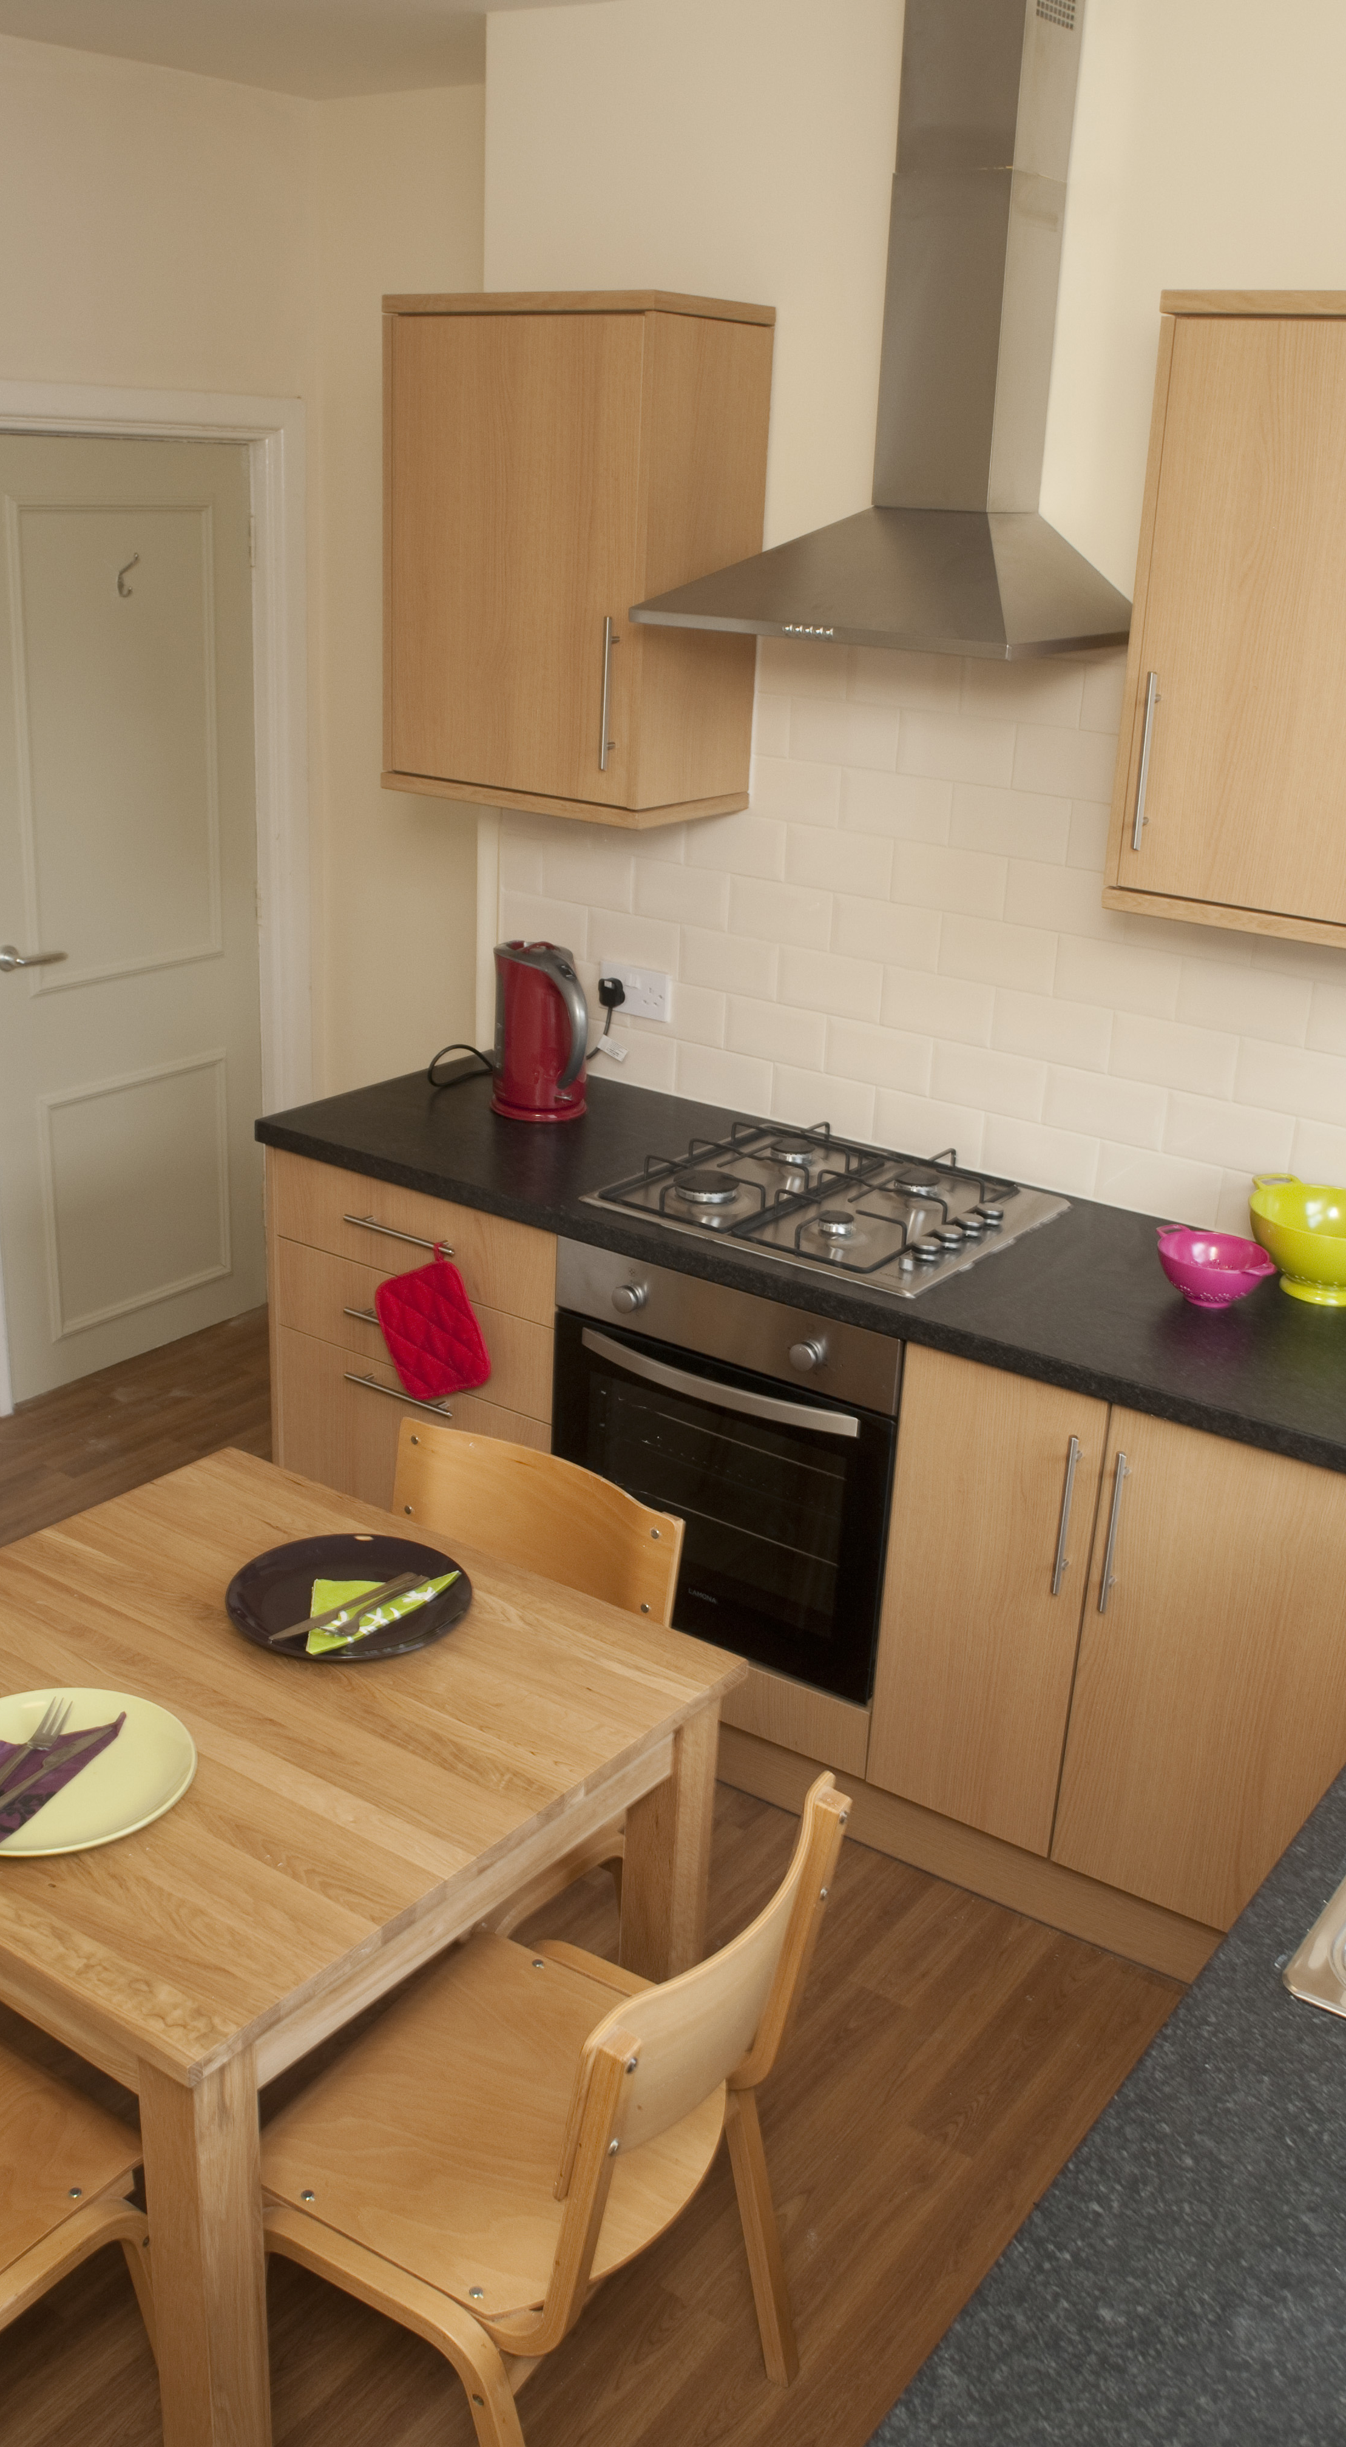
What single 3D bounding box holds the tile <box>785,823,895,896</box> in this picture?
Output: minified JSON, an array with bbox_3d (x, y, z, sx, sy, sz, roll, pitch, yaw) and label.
[{"bbox_3d":[0.267,-0.586,3.332,0.200,0.100,0.010,16,24,32],"label":"tile"}]

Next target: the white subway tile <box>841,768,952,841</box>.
[{"bbox_3d":[0.350,-0.656,3.207,0.198,0.099,0.009,16,25,32],"label":"white subway tile"}]

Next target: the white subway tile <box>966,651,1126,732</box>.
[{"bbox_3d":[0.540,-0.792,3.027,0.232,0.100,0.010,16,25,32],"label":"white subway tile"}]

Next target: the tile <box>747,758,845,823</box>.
[{"bbox_3d":[0.189,-0.705,3.350,0.200,0.100,0.010,16,24,32],"label":"tile"}]

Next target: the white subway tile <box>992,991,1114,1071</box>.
[{"bbox_3d":[0.587,-0.298,3.167,0.198,0.100,0.010,16,25,32],"label":"white subway tile"}]

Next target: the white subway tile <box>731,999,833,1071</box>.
[{"bbox_3d":[0.172,-0.320,3.490,0.200,0.100,0.010,16,24,32],"label":"white subway tile"}]

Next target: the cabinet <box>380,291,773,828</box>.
[{"bbox_3d":[-0.160,-1.056,3.247,0.522,0.749,0.306,16,25,32],"label":"cabinet"}]

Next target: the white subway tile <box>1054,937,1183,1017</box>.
[{"bbox_3d":[0.668,-0.371,3.068,0.198,0.099,0.009,16,25,32],"label":"white subway tile"}]

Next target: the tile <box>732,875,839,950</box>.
[{"bbox_3d":[0.184,-0.514,3.408,0.200,0.100,0.010,16,25,32],"label":"tile"}]

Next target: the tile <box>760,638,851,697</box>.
[{"bbox_3d":[0.198,-0.898,3.280,0.200,0.100,0.010,16,24,32],"label":"tile"}]

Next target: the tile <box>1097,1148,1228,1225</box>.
[{"bbox_3d":[0.749,-0.065,3.147,0.200,0.100,0.010,16,25,32],"label":"tile"}]

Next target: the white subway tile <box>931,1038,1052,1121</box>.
[{"bbox_3d":[0.506,-0.229,3.282,0.200,0.100,0.010,16,24,32],"label":"white subway tile"}]

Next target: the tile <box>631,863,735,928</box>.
[{"bbox_3d":[0.019,-0.560,3.498,0.198,0.100,0.010,16,25,32],"label":"tile"}]

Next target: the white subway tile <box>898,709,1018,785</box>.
[{"bbox_3d":[0.437,-0.727,3.116,0.198,0.099,0.009,16,25,32],"label":"white subway tile"}]

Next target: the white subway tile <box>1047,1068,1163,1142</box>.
[{"bbox_3d":[0.670,-0.180,3.164,0.200,0.100,0.010,16,25,32],"label":"white subway tile"}]

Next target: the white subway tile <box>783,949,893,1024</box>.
[{"bbox_3d":[0.264,-0.397,3.407,0.200,0.100,0.010,16,24,32],"label":"white subway tile"}]

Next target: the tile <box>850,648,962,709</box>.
[{"bbox_3d":[0.358,-0.846,3.134,0.198,0.099,0.009,16,25,32],"label":"tile"}]

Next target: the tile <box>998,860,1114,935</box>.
[{"bbox_3d":[0.598,-0.493,3.117,0.200,0.100,0.010,16,24,32],"label":"tile"}]

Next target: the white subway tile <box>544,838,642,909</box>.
[{"bbox_3d":[-0.146,-0.609,3.620,0.200,0.100,0.010,16,25,32],"label":"white subway tile"}]

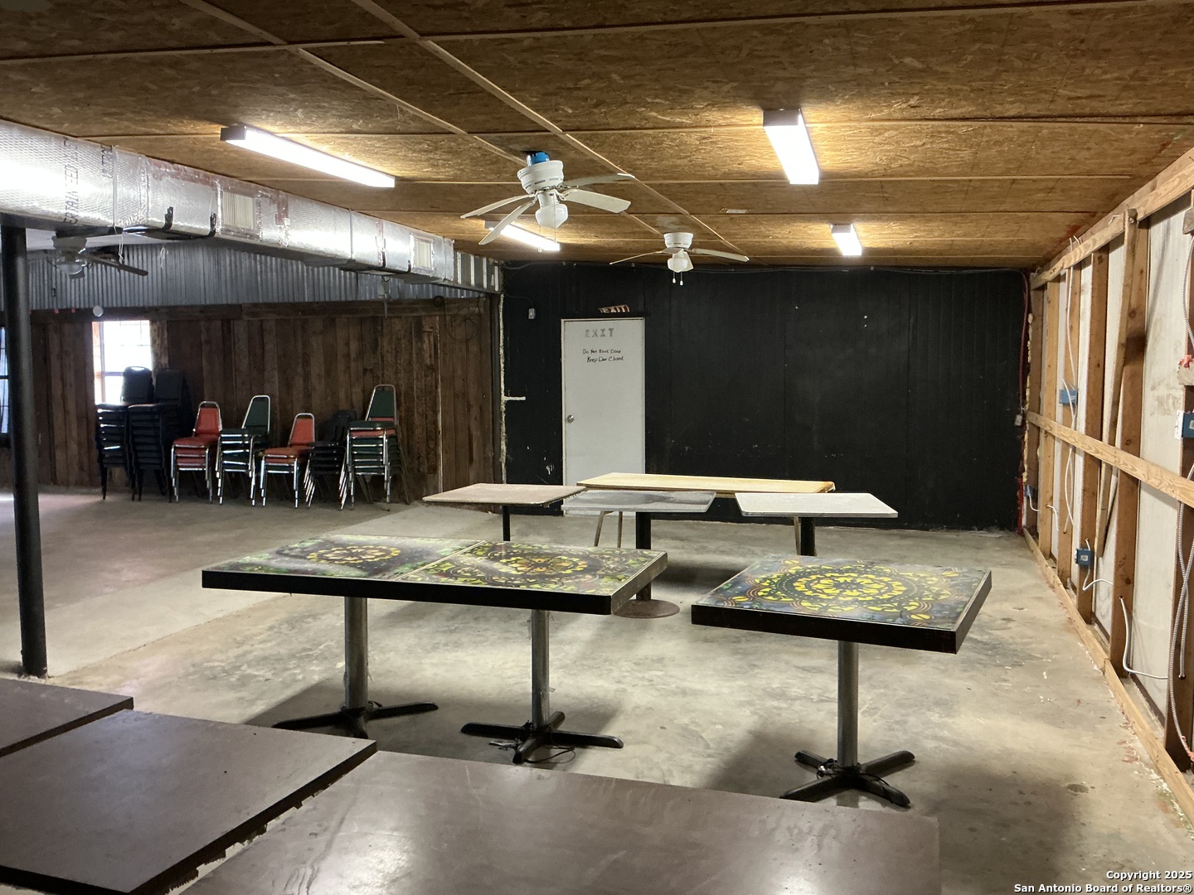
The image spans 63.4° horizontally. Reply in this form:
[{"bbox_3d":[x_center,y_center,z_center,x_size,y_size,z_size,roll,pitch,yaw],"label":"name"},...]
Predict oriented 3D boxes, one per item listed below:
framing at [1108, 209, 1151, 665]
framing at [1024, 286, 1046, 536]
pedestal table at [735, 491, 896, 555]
[{"bbox_3d":[2.670,0.007,4.846,0.100,2.360,0.045,1,5,19],"label":"framing"},{"bbox_3d":[3.994,-0.320,8.798,0.100,2.360,0.045,1,5,19],"label":"framing"},{"bbox_3d":[1.354,0.726,6.137,0.895,0.750,0.910,0,5,5],"label":"pedestal table"}]

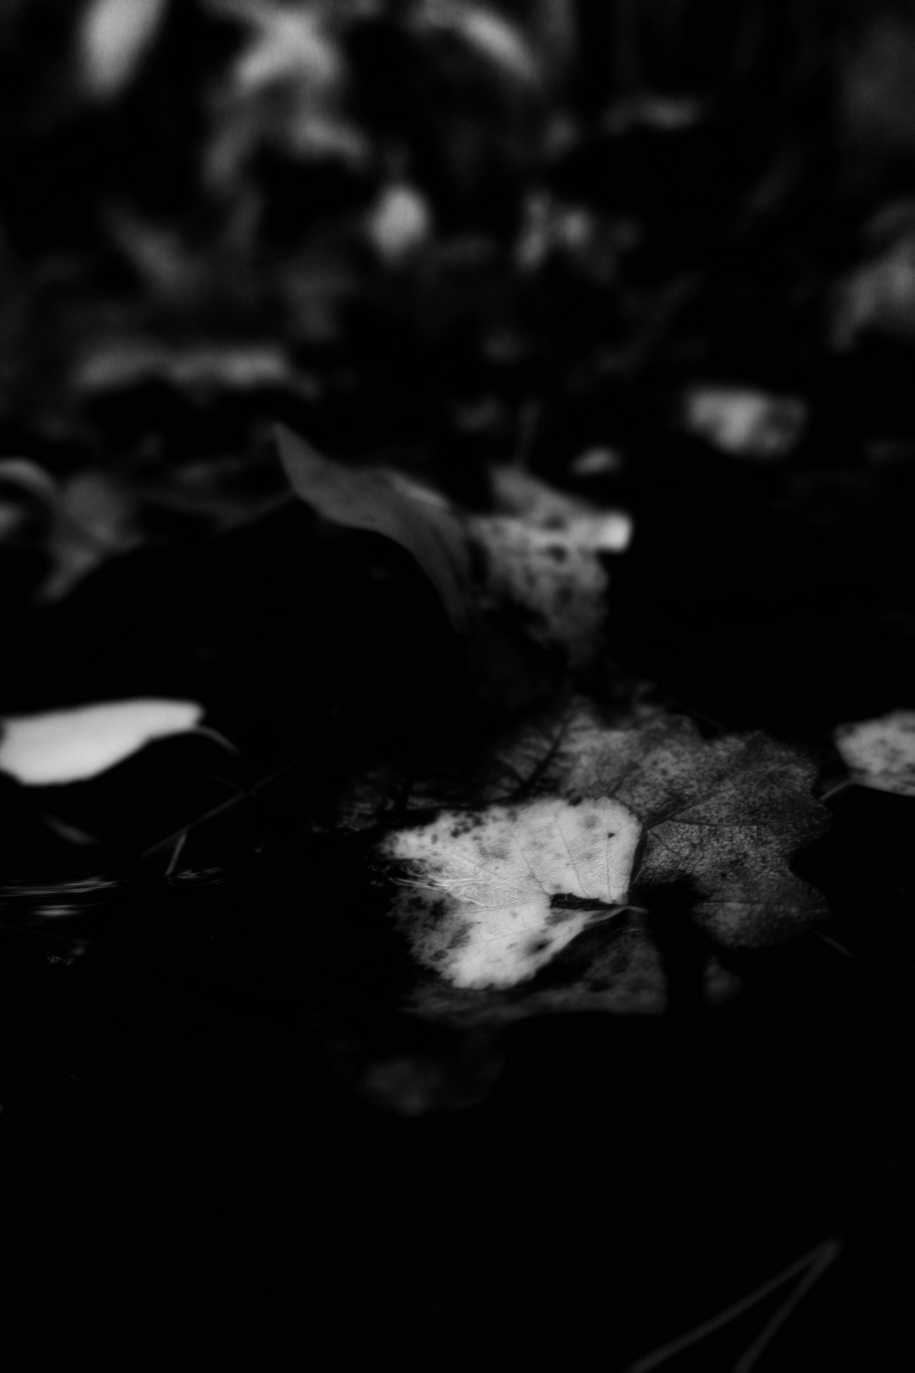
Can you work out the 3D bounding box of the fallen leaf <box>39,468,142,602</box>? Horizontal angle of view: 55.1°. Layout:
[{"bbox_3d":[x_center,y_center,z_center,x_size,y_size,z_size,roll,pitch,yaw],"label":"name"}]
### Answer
[{"bbox_3d":[-0.210,-0.086,0.500,0.050,0.060,0.040,0,30,0],"label":"fallen leaf"}]

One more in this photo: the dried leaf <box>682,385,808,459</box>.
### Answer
[{"bbox_3d":[0.216,-0.199,0.660,0.085,0.040,0.060,0,30,0],"label":"dried leaf"}]

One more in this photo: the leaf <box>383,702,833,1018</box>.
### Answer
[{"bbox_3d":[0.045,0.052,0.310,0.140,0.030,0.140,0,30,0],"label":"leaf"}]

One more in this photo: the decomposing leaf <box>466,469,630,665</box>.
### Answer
[{"bbox_3d":[0.046,-0.064,0.450,0.077,0.084,0.060,0,30,0],"label":"decomposing leaf"}]

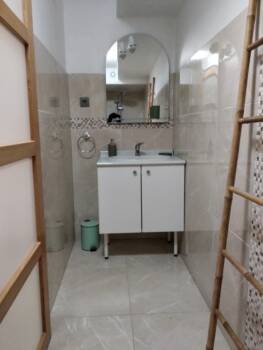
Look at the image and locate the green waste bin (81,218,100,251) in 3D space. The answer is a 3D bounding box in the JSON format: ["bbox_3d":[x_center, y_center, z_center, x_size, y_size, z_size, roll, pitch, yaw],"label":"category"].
[{"bbox_3d":[-0.369,0.553,2.433,0.172,0.250,0.190,-5,11,-23],"label":"green waste bin"}]

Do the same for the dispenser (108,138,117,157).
[{"bbox_3d":[-0.167,-0.243,2.375,0.075,0.163,0.075,-1,10,-4],"label":"dispenser"}]

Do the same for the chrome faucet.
[{"bbox_3d":[0.066,-0.223,2.338,0.060,0.117,0.130,-1,10,-4],"label":"chrome faucet"}]

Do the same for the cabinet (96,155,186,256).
[{"bbox_3d":[0.070,0.259,2.349,0.700,0.852,0.454,-1,10,-4],"label":"cabinet"}]

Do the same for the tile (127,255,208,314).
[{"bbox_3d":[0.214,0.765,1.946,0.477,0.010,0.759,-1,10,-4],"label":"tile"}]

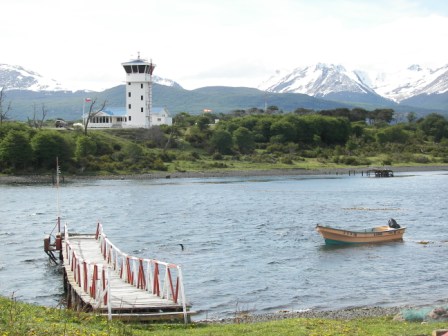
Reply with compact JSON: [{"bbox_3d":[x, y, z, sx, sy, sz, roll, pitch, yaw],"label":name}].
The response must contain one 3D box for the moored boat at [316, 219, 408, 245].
[{"bbox_3d":[9.316,4.406,66.000,6.700,1.600,1.750,-1,2,-32],"label":"moored boat"}]

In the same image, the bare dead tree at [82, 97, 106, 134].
[{"bbox_3d":[-28.067,-11.140,212.000,5.000,8.000,4.200,0,2,0],"label":"bare dead tree"}]

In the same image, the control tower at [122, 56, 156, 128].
[{"bbox_3d":[-20.365,-18.286,232.000,7.000,17.800,7.000,0,2,12],"label":"control tower"}]

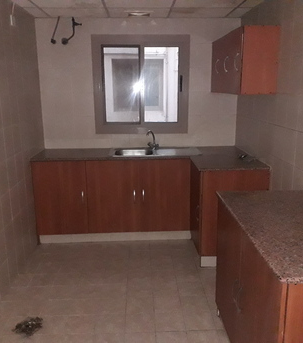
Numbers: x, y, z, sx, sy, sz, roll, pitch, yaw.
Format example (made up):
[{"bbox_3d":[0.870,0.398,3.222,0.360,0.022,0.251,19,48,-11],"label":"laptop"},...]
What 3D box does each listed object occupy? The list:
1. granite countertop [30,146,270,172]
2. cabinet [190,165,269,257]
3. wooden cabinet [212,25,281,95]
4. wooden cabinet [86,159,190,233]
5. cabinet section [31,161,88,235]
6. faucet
[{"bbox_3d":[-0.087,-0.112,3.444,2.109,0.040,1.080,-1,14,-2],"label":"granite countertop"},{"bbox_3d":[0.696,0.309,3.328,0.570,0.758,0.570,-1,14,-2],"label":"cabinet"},{"bbox_3d":[0.815,-0.974,3.267,0.287,0.503,1.098,-1,14,-2],"label":"wooden cabinet"},{"bbox_3d":[-0.129,0.202,3.796,1.033,0.753,0.540,-1,14,-2],"label":"wooden cabinet"},{"bbox_3d":[-0.902,0.208,3.792,0.516,0.749,0.555,-1,14,-2],"label":"cabinet section"},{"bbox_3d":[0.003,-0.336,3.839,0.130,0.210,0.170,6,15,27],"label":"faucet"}]

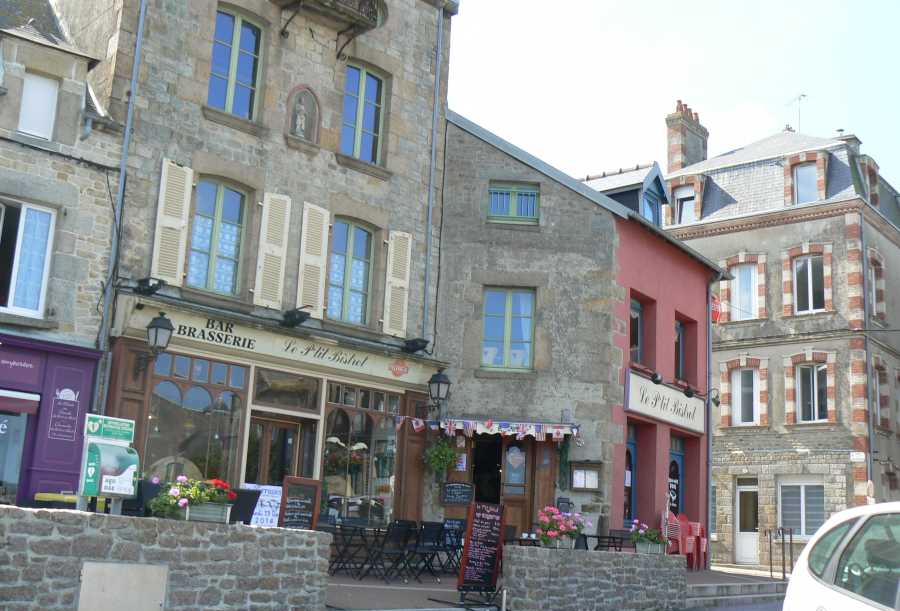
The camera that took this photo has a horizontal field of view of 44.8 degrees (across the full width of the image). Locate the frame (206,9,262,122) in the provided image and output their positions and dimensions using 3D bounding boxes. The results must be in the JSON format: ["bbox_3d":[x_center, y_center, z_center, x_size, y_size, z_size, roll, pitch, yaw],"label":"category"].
[{"bbox_3d":[-3.643,-4.120,18.567,0.100,1.870,1.000,-10,-18,44],"label":"frame"}]

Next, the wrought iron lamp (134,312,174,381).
[{"bbox_3d":[-4.389,0.584,16.001,0.720,0.950,0.340,-10,-18,44],"label":"wrought iron lamp"}]

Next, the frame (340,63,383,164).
[{"bbox_3d":[-1.533,-3.327,19.003,0.870,1.680,0.120,15,-18,-40],"label":"frame"}]

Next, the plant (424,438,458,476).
[{"bbox_3d":[-0.142,2.542,18.263,0.550,0.630,0.500,2,-14,4],"label":"plant"}]

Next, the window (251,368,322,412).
[{"bbox_3d":[-2.705,1.465,18.284,0.100,0.600,1.420,-10,-18,44],"label":"window"}]

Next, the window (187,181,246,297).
[{"bbox_3d":[-3.808,-1.116,17.862,0.100,1.850,1.000,-10,-18,44],"label":"window"}]

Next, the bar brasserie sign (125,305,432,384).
[{"bbox_3d":[-2.526,0.787,18.198,0.180,0.520,6.150,-10,-18,44],"label":"bar brasserie sign"}]

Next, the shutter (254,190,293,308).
[{"bbox_3d":[-2.957,-0.923,18.382,0.050,1.970,0.560,-10,-18,44],"label":"shutter"}]

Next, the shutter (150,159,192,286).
[{"bbox_3d":[-4.067,-1.215,16.046,0.500,1.840,0.050,15,-18,-40],"label":"shutter"}]

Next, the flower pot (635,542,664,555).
[{"bbox_3d":[2.789,3.421,15.453,0.240,0.170,0.370,-10,-18,44],"label":"flower pot"}]

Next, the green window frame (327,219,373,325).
[{"bbox_3d":[-1.826,-0.603,19.823,0.100,1.860,0.970,-10,-18,44],"label":"green window frame"}]

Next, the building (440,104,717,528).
[{"bbox_3d":[2.504,1.092,21.437,5.200,8.100,4.700,2,-14,4],"label":"building"}]

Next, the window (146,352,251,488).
[{"bbox_3d":[-3.879,1.924,16.871,0.100,2.180,1.730,-10,-18,44],"label":"window"}]

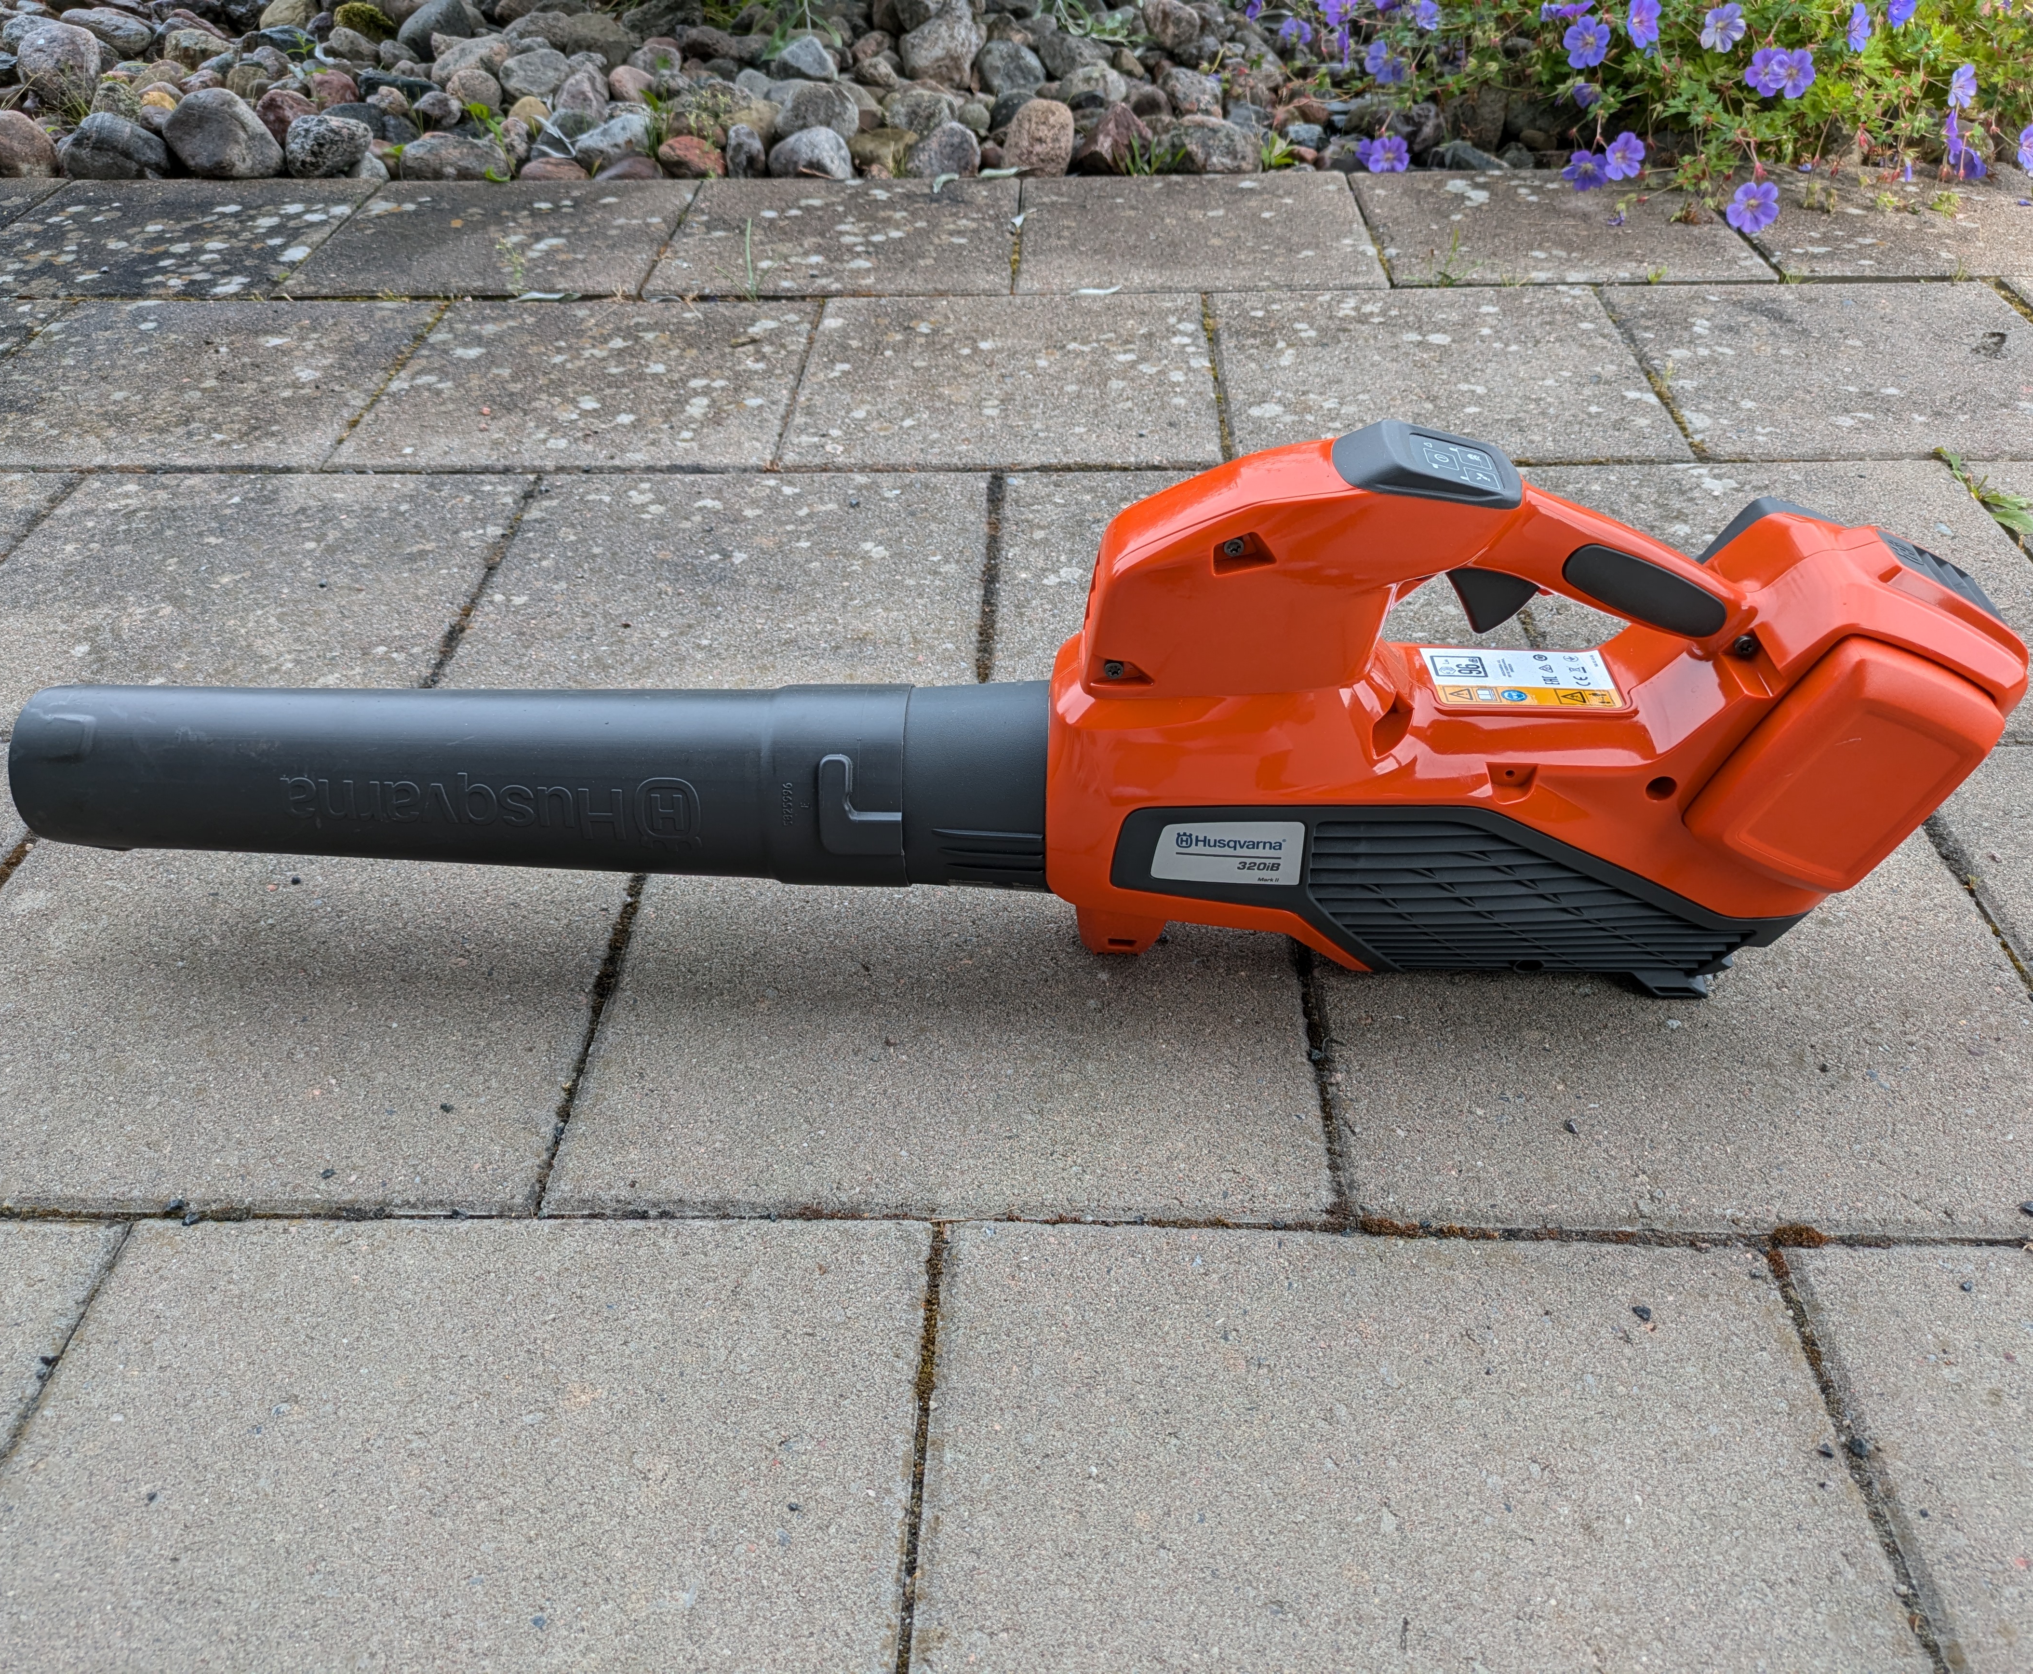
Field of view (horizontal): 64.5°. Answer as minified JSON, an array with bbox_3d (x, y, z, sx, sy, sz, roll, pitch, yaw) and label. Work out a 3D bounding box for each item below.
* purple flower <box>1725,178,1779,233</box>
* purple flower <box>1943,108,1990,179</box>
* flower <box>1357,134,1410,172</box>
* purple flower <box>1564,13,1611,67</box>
[{"bbox_3d":[0.685,-0.589,1.502,0.050,0.048,0.022,15,28,19],"label":"purple flower"},{"bbox_3d":[0.966,-0.705,1.637,0.044,0.065,0.035,27,48,30],"label":"purple flower"},{"bbox_3d":[0.383,-0.716,1.684,0.050,0.040,0.025,7,31,10],"label":"flower"},{"bbox_3d":[0.573,-0.800,1.615,0.048,0.050,0.022,17,29,20],"label":"purple flower"}]

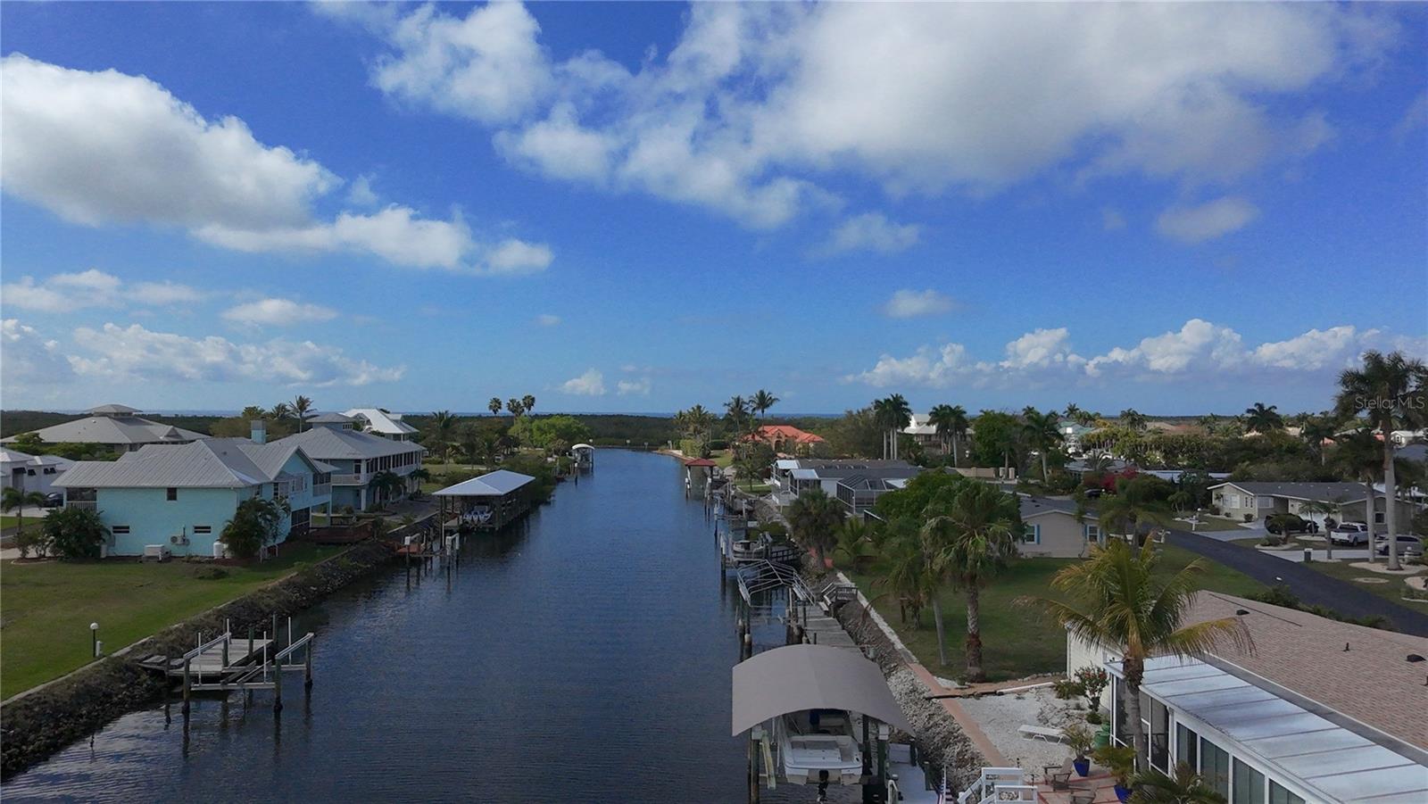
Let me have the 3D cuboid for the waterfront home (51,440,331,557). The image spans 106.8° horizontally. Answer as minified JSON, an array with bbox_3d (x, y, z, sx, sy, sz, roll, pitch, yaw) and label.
[{"bbox_3d":[-44.300,7.726,47.500,14.700,9.000,13.600,0,-1,-3],"label":"waterfront home"}]

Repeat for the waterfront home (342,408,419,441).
[{"bbox_3d":[-74.500,7.341,116.000,17.500,12.200,13.000,0,-1,-6],"label":"waterfront home"}]

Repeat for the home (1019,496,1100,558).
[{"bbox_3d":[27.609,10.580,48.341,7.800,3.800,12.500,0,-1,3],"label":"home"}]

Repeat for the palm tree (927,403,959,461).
[{"bbox_3d":[51.424,6.888,118.848,6.200,13.280,6.200,0,-1,-2],"label":"palm tree"}]

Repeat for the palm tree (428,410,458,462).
[{"bbox_3d":[-62.290,7.834,122.269,6.250,11.570,6.250,0,-1,0],"label":"palm tree"}]

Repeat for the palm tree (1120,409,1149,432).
[{"bbox_3d":[98.323,8.010,123.861,5.200,12.890,5.200,0,-1,0],"label":"palm tree"}]

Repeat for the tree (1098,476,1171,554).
[{"bbox_3d":[33.782,9.196,42.582,4.630,6.380,4.630,0,-1,0],"label":"tree"}]

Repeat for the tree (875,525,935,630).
[{"bbox_3d":[9.488,8.759,26.343,2.900,4.970,2.900,0,-1,-2],"label":"tree"}]

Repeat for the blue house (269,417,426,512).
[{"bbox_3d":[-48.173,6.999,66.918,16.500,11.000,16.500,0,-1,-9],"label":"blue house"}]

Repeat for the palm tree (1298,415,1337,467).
[{"bbox_3d":[127.578,8.250,111.876,5.700,10.850,5.700,0,-1,-2],"label":"palm tree"}]

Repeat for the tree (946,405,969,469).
[{"bbox_3d":[49.623,6.975,107.856,4.700,12.590,4.700,0,-1,-2],"label":"tree"}]

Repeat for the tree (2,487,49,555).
[{"bbox_3d":[-53.415,9.249,41.115,2.540,5.340,2.540,0,-1,0],"label":"tree"}]

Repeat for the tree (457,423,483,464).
[{"bbox_3d":[-51.605,8.878,112.000,5.300,9.200,5.300,0,-1,0],"label":"tree"}]

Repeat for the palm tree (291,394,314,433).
[{"bbox_3d":[-78.440,5.554,100.839,4.500,14.090,4.500,0,-1,-2],"label":"palm tree"}]

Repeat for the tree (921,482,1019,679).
[{"bbox_3d":[11.154,7.770,23.100,4.200,8.500,4.200,0,-1,0],"label":"tree"}]

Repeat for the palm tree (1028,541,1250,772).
[{"bbox_3d":[13.253,8.064,16.568,5.540,7.320,5.540,0,-1,0],"label":"palm tree"}]

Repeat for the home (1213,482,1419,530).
[{"bbox_3d":[66.310,10.915,57.242,15.000,3.900,12.500,0,-1,-2],"label":"home"}]

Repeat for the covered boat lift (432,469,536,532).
[{"bbox_3d":[-27.400,11.562,65.000,7.800,5.000,15.500,0,-1,-6],"label":"covered boat lift"}]

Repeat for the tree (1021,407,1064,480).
[{"bbox_3d":[52.333,6.726,84.362,6.000,12.030,6.000,0,-1,-2],"label":"tree"}]

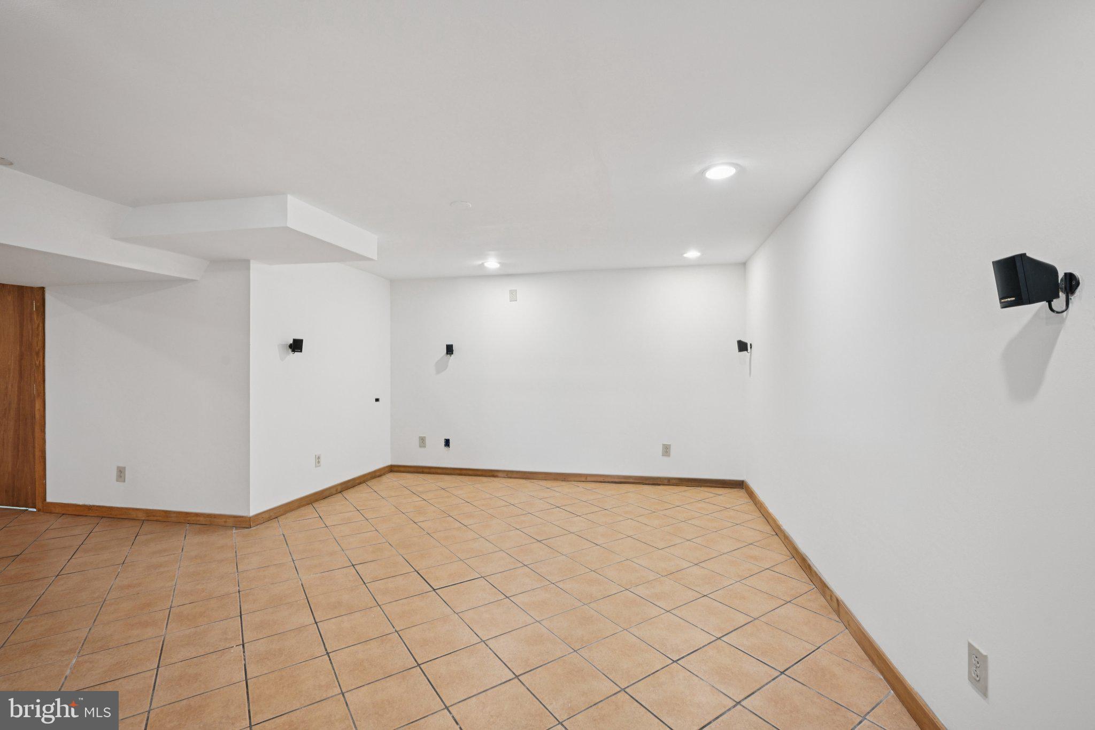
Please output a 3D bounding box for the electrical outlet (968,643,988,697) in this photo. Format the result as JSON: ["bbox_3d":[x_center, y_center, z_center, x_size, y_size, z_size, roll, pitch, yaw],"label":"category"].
[{"bbox_3d":[1.272,0.897,1.439,0.007,0.123,0.079,0,0,12],"label":"electrical outlet"}]

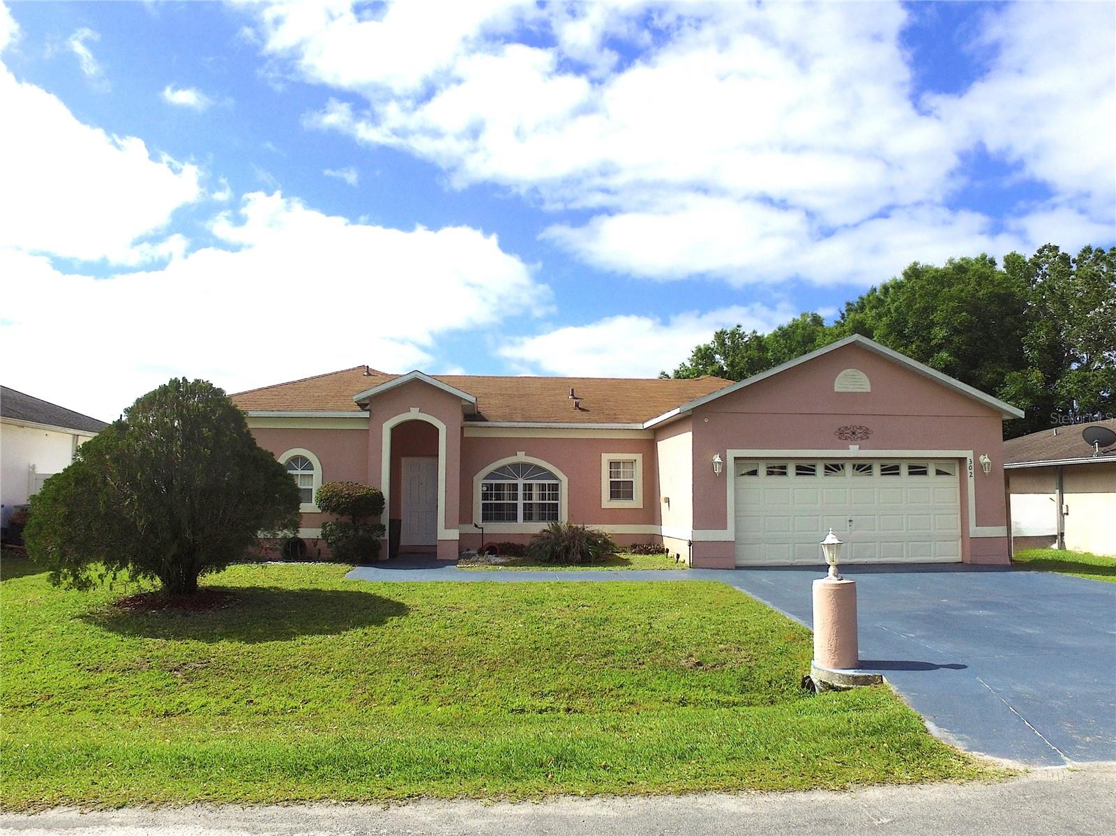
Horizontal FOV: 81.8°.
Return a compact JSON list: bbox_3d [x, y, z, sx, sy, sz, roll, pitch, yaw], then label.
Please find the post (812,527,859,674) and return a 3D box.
[{"bbox_3d":[2.584,1.675,6.052,0.380,1.263,0.380,1,-6,-7],"label":"post"}]

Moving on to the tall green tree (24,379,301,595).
[{"bbox_3d":[-5.439,0.993,9.169,3.400,3.090,3.350,1,-6,-7],"label":"tall green tree"}]

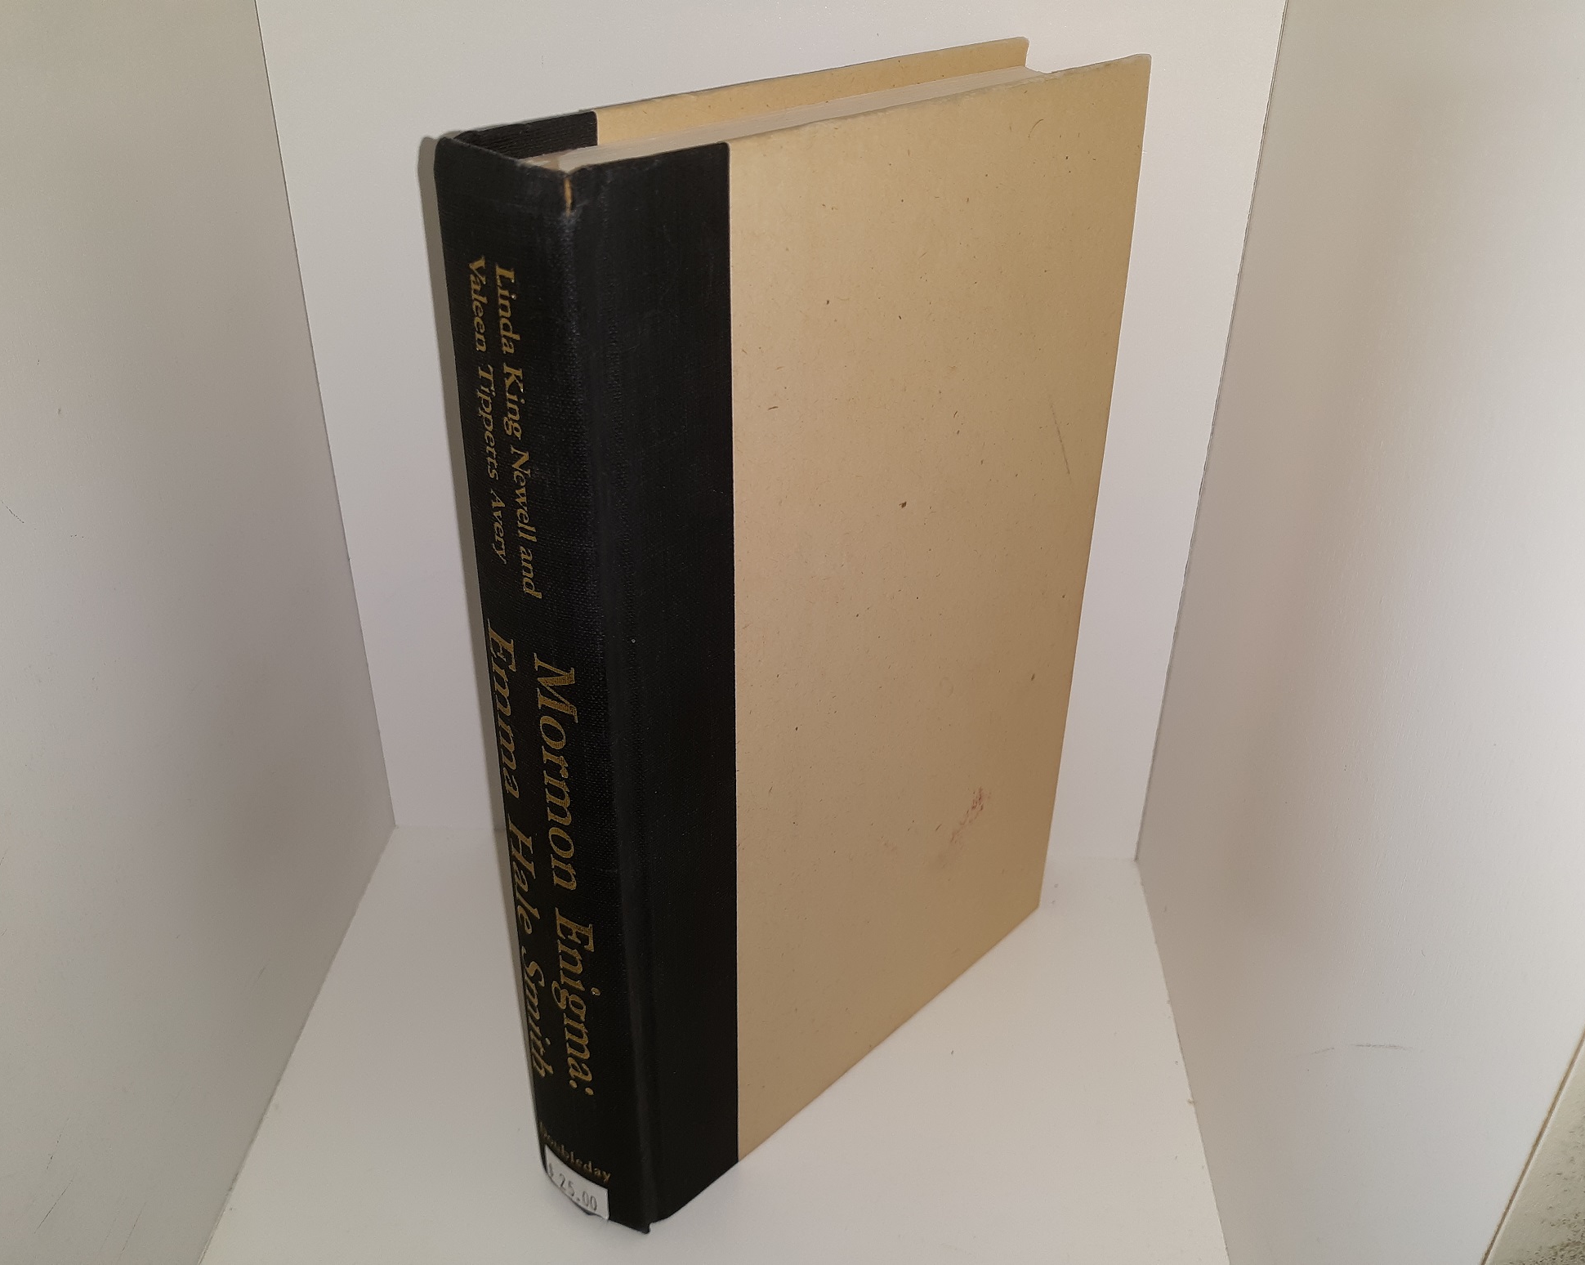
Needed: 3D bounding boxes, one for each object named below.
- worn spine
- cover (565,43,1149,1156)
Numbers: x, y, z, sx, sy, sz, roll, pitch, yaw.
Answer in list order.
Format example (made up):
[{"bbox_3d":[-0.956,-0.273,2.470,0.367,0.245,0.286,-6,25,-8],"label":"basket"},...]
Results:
[{"bbox_3d":[-0.034,0.028,0.272,0.034,0.241,0.034,27,40,36],"label":"worn spine"},{"bbox_3d":[0.020,-0.002,0.321,0.032,0.241,0.128,27,40,36],"label":"cover"}]

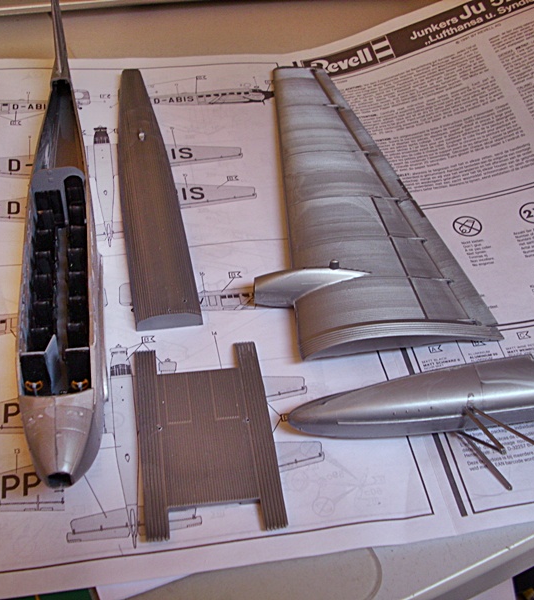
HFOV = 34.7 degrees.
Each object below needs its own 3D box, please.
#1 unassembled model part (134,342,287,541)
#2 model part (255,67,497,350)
[{"bbox_3d":[-0.022,0.047,0.302,0.045,0.007,0.079,-4,48,-8],"label":"unassembled model part"},{"bbox_3d":[0.031,-0.055,0.395,0.095,0.017,0.195,-5,48,-9],"label":"model part"}]

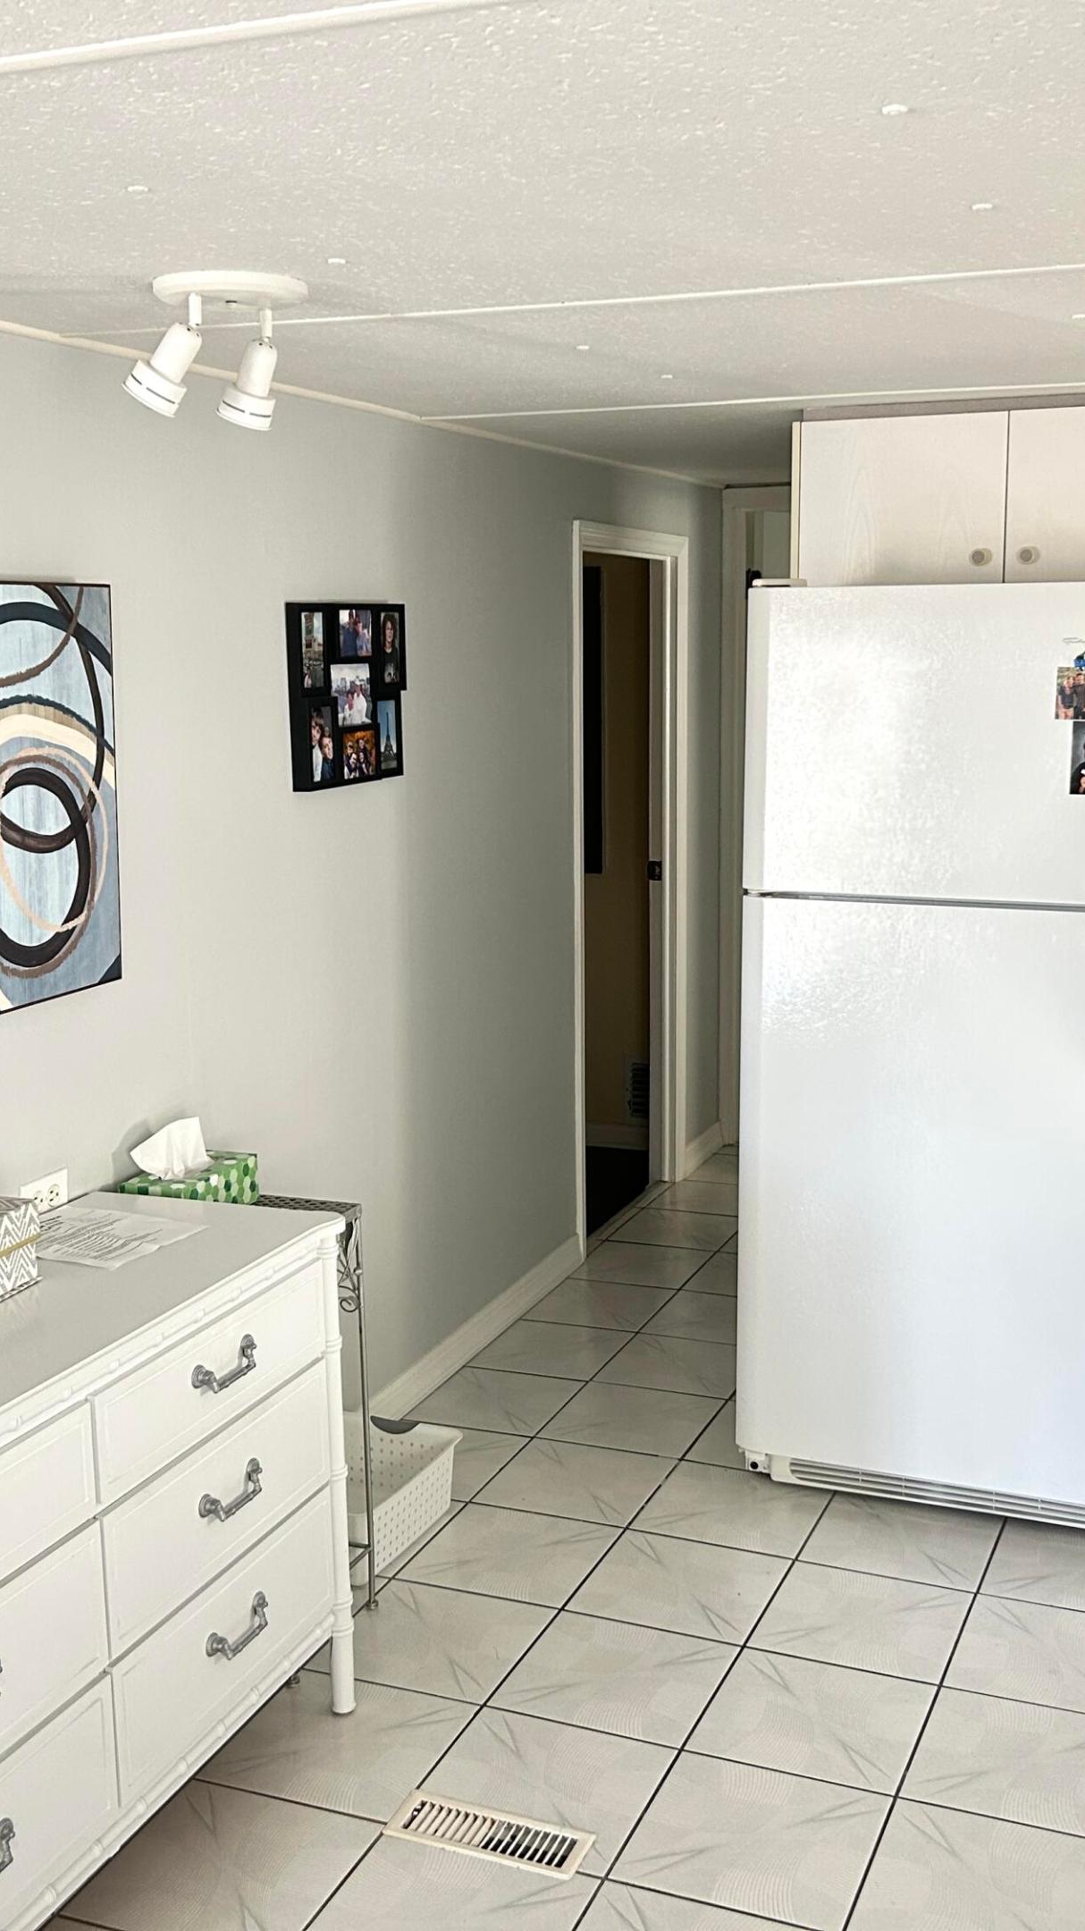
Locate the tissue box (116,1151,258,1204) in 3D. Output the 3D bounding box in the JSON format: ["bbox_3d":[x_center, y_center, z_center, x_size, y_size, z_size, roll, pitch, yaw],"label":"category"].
[{"bbox_3d":[-0.578,0.373,3.161,0.117,0.081,0.231,3,11,22],"label":"tissue box"}]

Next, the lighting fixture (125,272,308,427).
[{"bbox_3d":[-0.405,-0.790,2.509,0.215,0.178,0.200,3,10,22],"label":"lighting fixture"}]

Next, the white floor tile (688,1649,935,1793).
[{"bbox_3d":[0.422,1.167,2.995,0.321,0.010,0.321,3,10,22],"label":"white floor tile"}]

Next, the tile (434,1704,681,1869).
[{"bbox_3d":[-0.003,1.198,2.812,0.320,0.010,0.320,3,11,22],"label":"tile"}]

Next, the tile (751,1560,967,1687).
[{"bbox_3d":[0.546,1.115,3.292,0.321,0.010,0.321,3,10,22],"label":"tile"}]

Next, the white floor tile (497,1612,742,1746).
[{"bbox_3d":[0.121,1.149,3.118,0.321,0.010,0.321,3,10,22],"label":"white floor tile"}]

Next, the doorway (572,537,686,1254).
[{"bbox_3d":[0.220,-0.226,5.379,0.115,1.924,0.868,3,11,22],"label":"doorway"}]

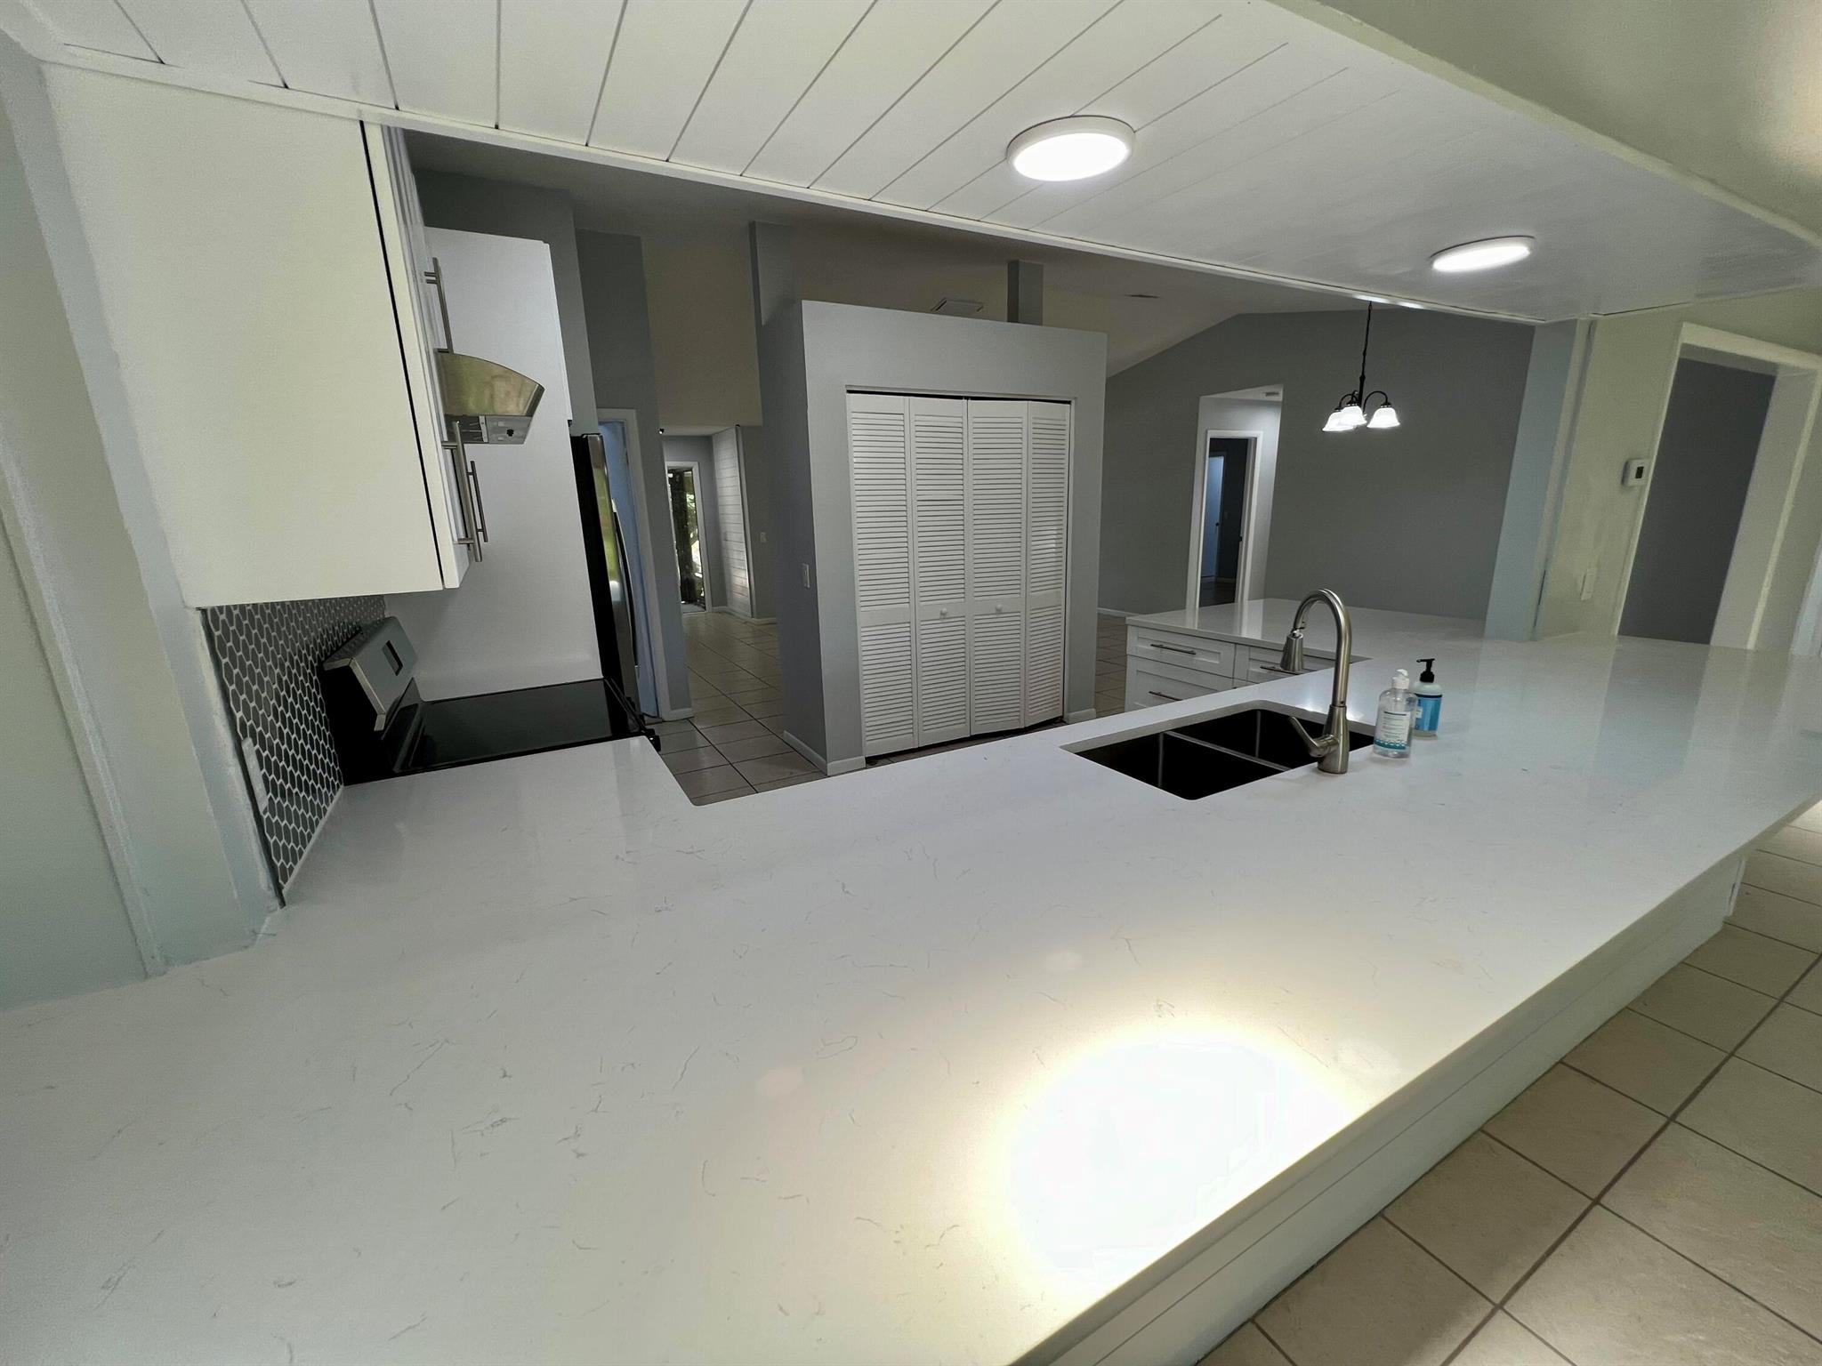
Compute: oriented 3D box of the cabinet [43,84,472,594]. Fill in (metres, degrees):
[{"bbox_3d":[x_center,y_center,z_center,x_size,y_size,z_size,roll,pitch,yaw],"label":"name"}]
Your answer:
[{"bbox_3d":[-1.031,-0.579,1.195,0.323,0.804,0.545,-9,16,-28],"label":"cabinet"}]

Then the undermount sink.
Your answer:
[{"bbox_3d":[0.789,0.269,1.681,0.772,0.205,0.403,-9,16,-28],"label":"undermount sink"}]

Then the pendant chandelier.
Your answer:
[{"bbox_3d":[2.765,-1.993,4.144,0.528,0.876,0.511,-9,16,-28],"label":"pendant chandelier"}]

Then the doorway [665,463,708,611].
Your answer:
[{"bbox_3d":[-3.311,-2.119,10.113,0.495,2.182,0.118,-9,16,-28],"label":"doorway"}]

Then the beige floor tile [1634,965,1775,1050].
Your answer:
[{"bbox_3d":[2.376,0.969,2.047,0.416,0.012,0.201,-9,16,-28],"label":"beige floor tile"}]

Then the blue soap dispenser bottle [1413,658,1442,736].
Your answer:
[{"bbox_3d":[1.268,0.028,1.675,0.069,0.183,0.071,0,14,6],"label":"blue soap dispenser bottle"}]

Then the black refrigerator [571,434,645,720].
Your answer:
[{"bbox_3d":[-1.543,-0.025,2.756,0.742,1.776,0.864,-9,16,-28],"label":"black refrigerator"}]

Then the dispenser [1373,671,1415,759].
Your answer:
[{"bbox_3d":[1.100,0.064,1.547,0.061,0.191,0.079,-14,19,-42],"label":"dispenser"}]

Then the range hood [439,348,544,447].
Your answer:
[{"bbox_3d":[-1.268,-0.728,1.774,0.518,0.144,0.737,-9,16,-28],"label":"range hood"}]

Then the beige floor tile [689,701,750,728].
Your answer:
[{"bbox_3d":[-1.437,0.264,5.157,0.414,0.012,0.412,-9,16,-28],"label":"beige floor tile"}]

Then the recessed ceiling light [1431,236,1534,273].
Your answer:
[{"bbox_3d":[1.389,-1.043,1.665,0.203,0.026,0.196,-9,16,-28],"label":"recessed ceiling light"}]

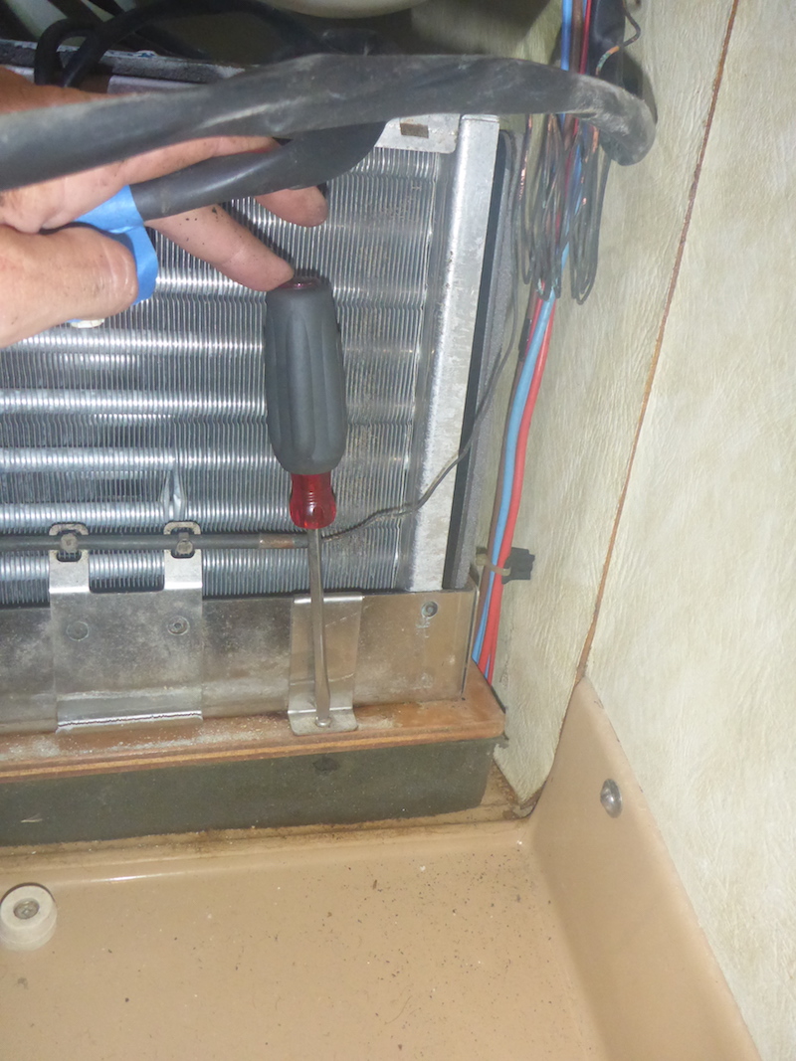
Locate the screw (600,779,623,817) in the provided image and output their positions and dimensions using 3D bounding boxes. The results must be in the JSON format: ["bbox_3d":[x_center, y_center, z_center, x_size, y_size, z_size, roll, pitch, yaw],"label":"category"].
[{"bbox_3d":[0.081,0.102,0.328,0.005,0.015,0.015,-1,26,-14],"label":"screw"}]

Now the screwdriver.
[{"bbox_3d":[-0.036,0.000,0.362,0.032,0.206,0.032,-6,27,-12],"label":"screwdriver"}]

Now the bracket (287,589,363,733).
[{"bbox_3d":[-0.033,0.063,0.398,0.032,0.066,0.019,-1,26,-14],"label":"bracket"}]

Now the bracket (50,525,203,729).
[{"bbox_3d":[-0.119,0.044,0.380,0.063,0.097,0.021,-1,26,-14],"label":"bracket"}]

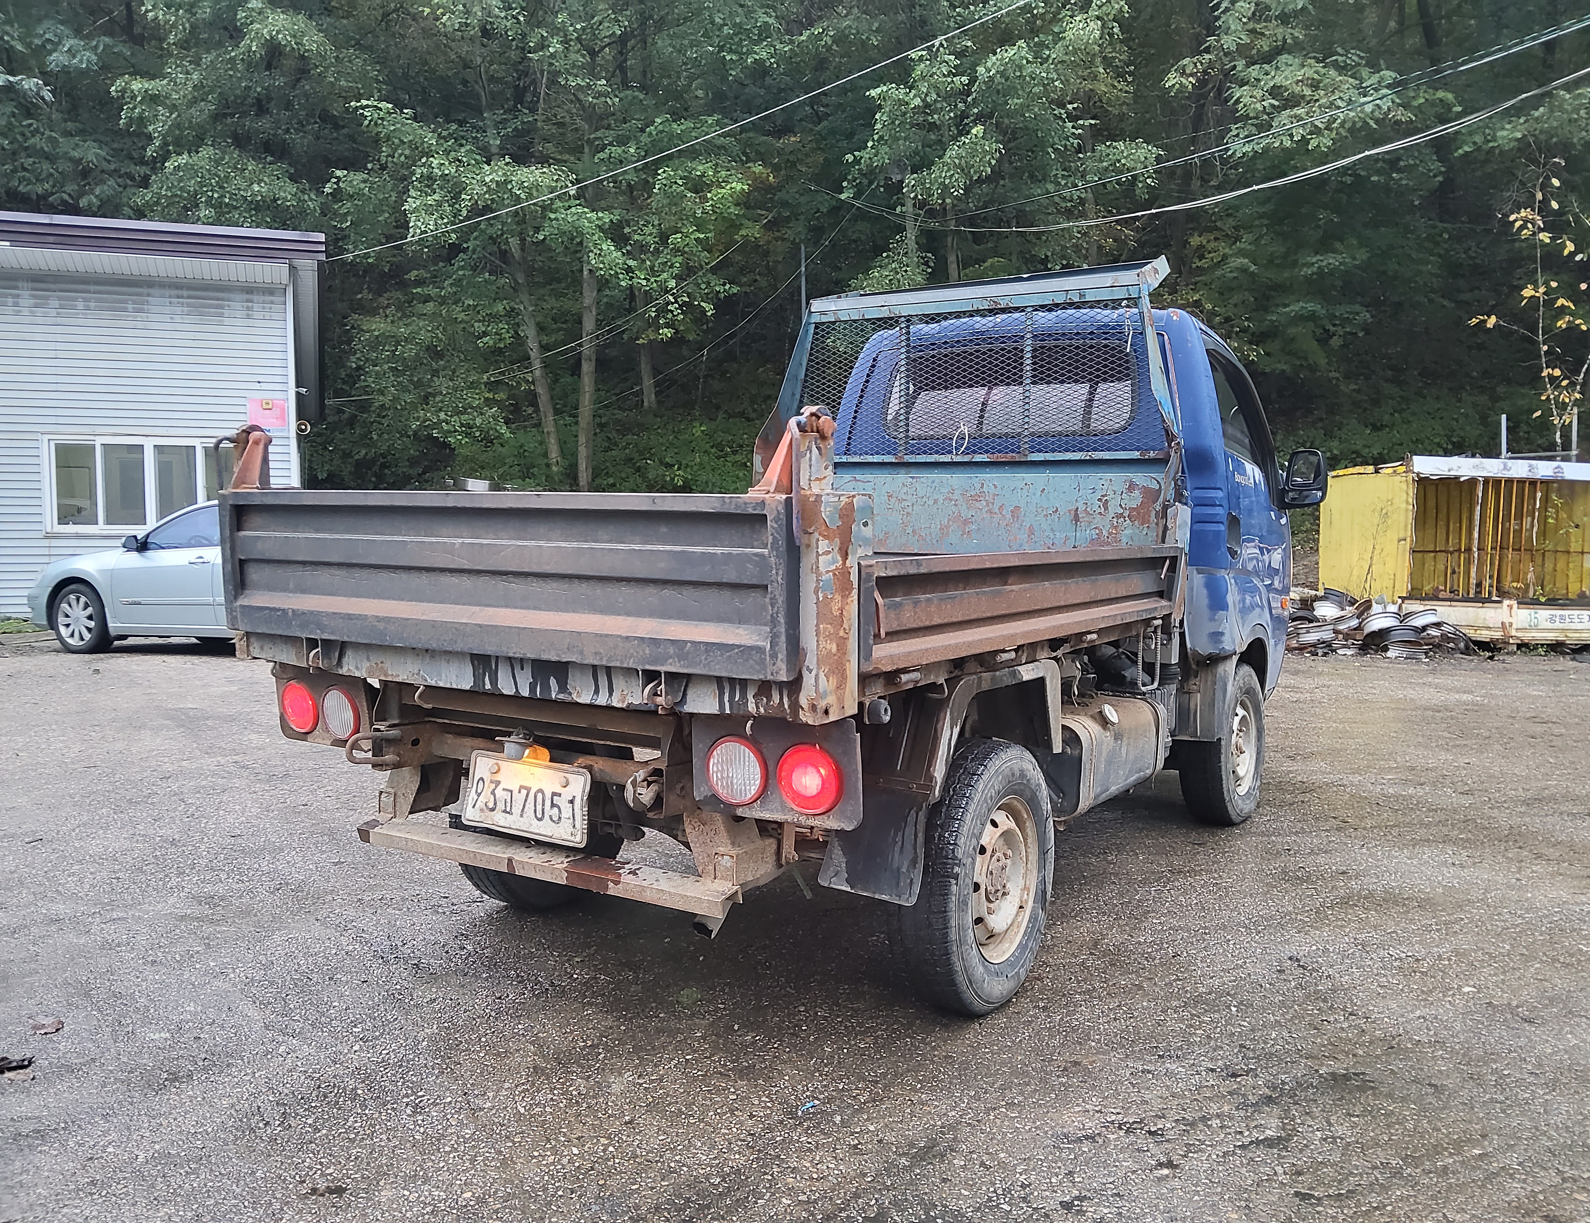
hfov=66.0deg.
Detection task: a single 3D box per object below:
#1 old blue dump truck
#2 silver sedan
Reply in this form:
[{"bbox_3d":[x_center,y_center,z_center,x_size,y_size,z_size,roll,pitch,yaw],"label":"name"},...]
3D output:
[{"bbox_3d":[0.526,-0.181,4.511,1.900,2.150,4.620,3,5,32],"label":"old blue dump truck"},{"bbox_3d":[-4.857,-0.353,11.520,4.880,1.480,1.800,1,4,16],"label":"silver sedan"}]

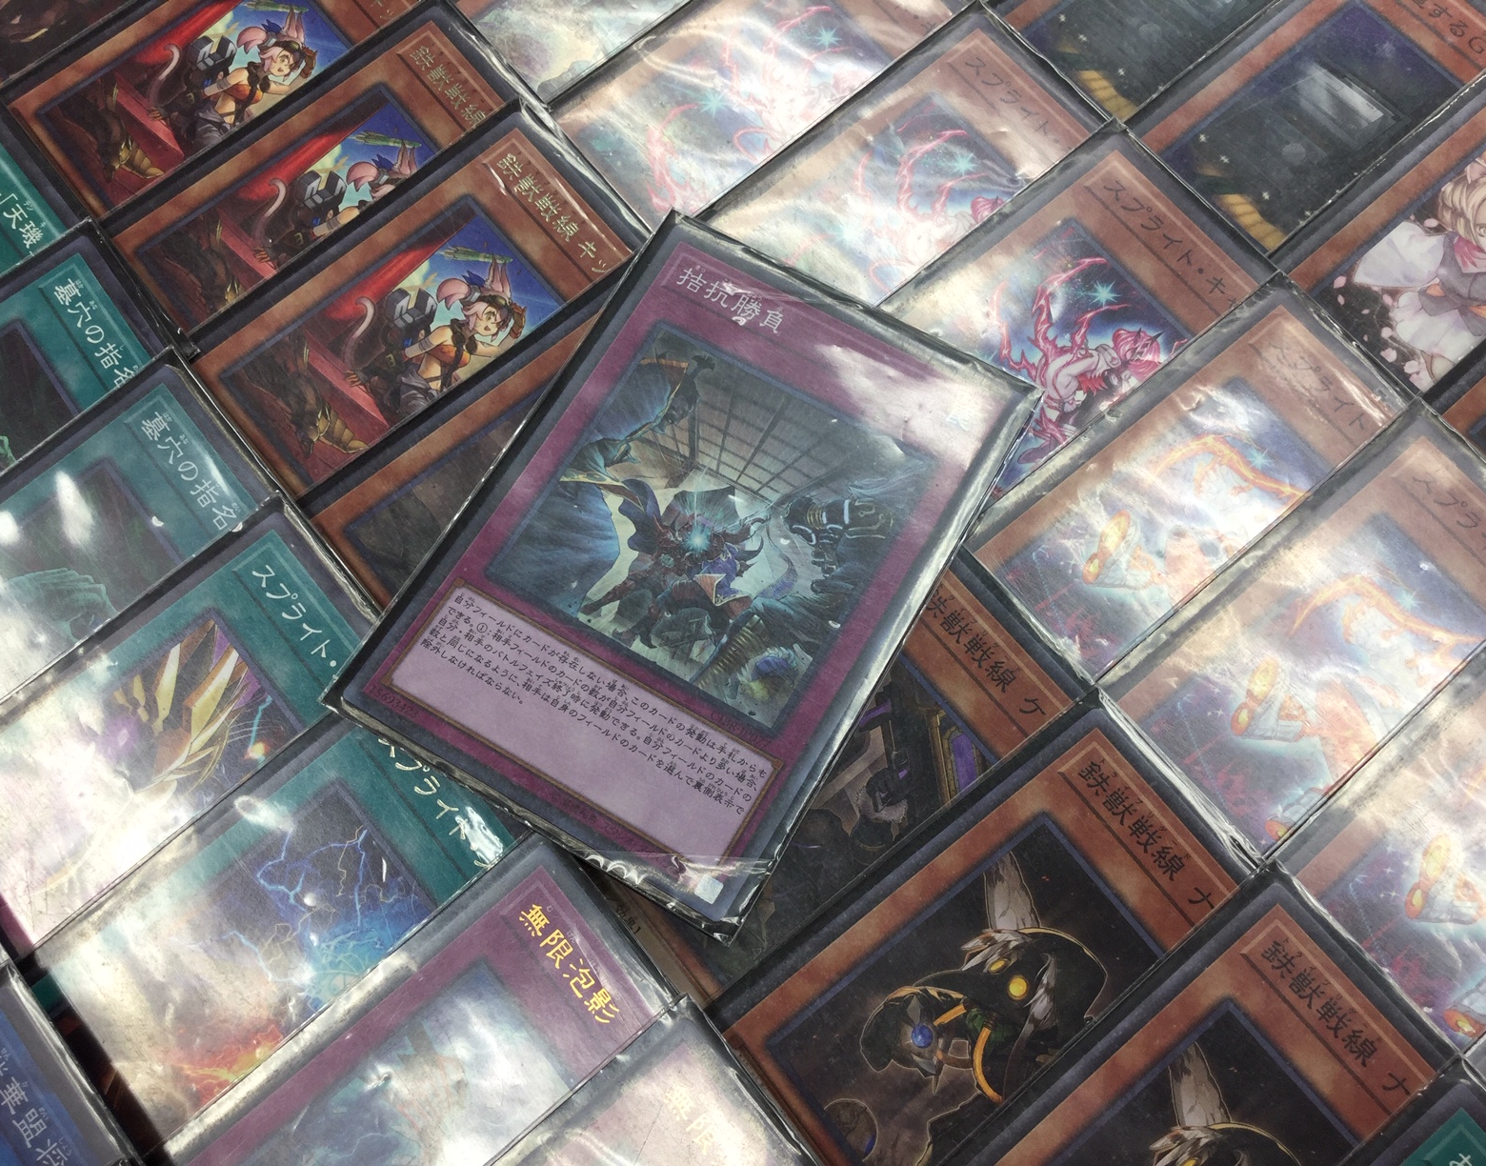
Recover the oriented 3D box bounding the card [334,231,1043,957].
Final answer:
[{"bbox_3d":[-0.007,-0.006,0.193,0.063,0.001,0.090,29,72,11],"label":"card"}]

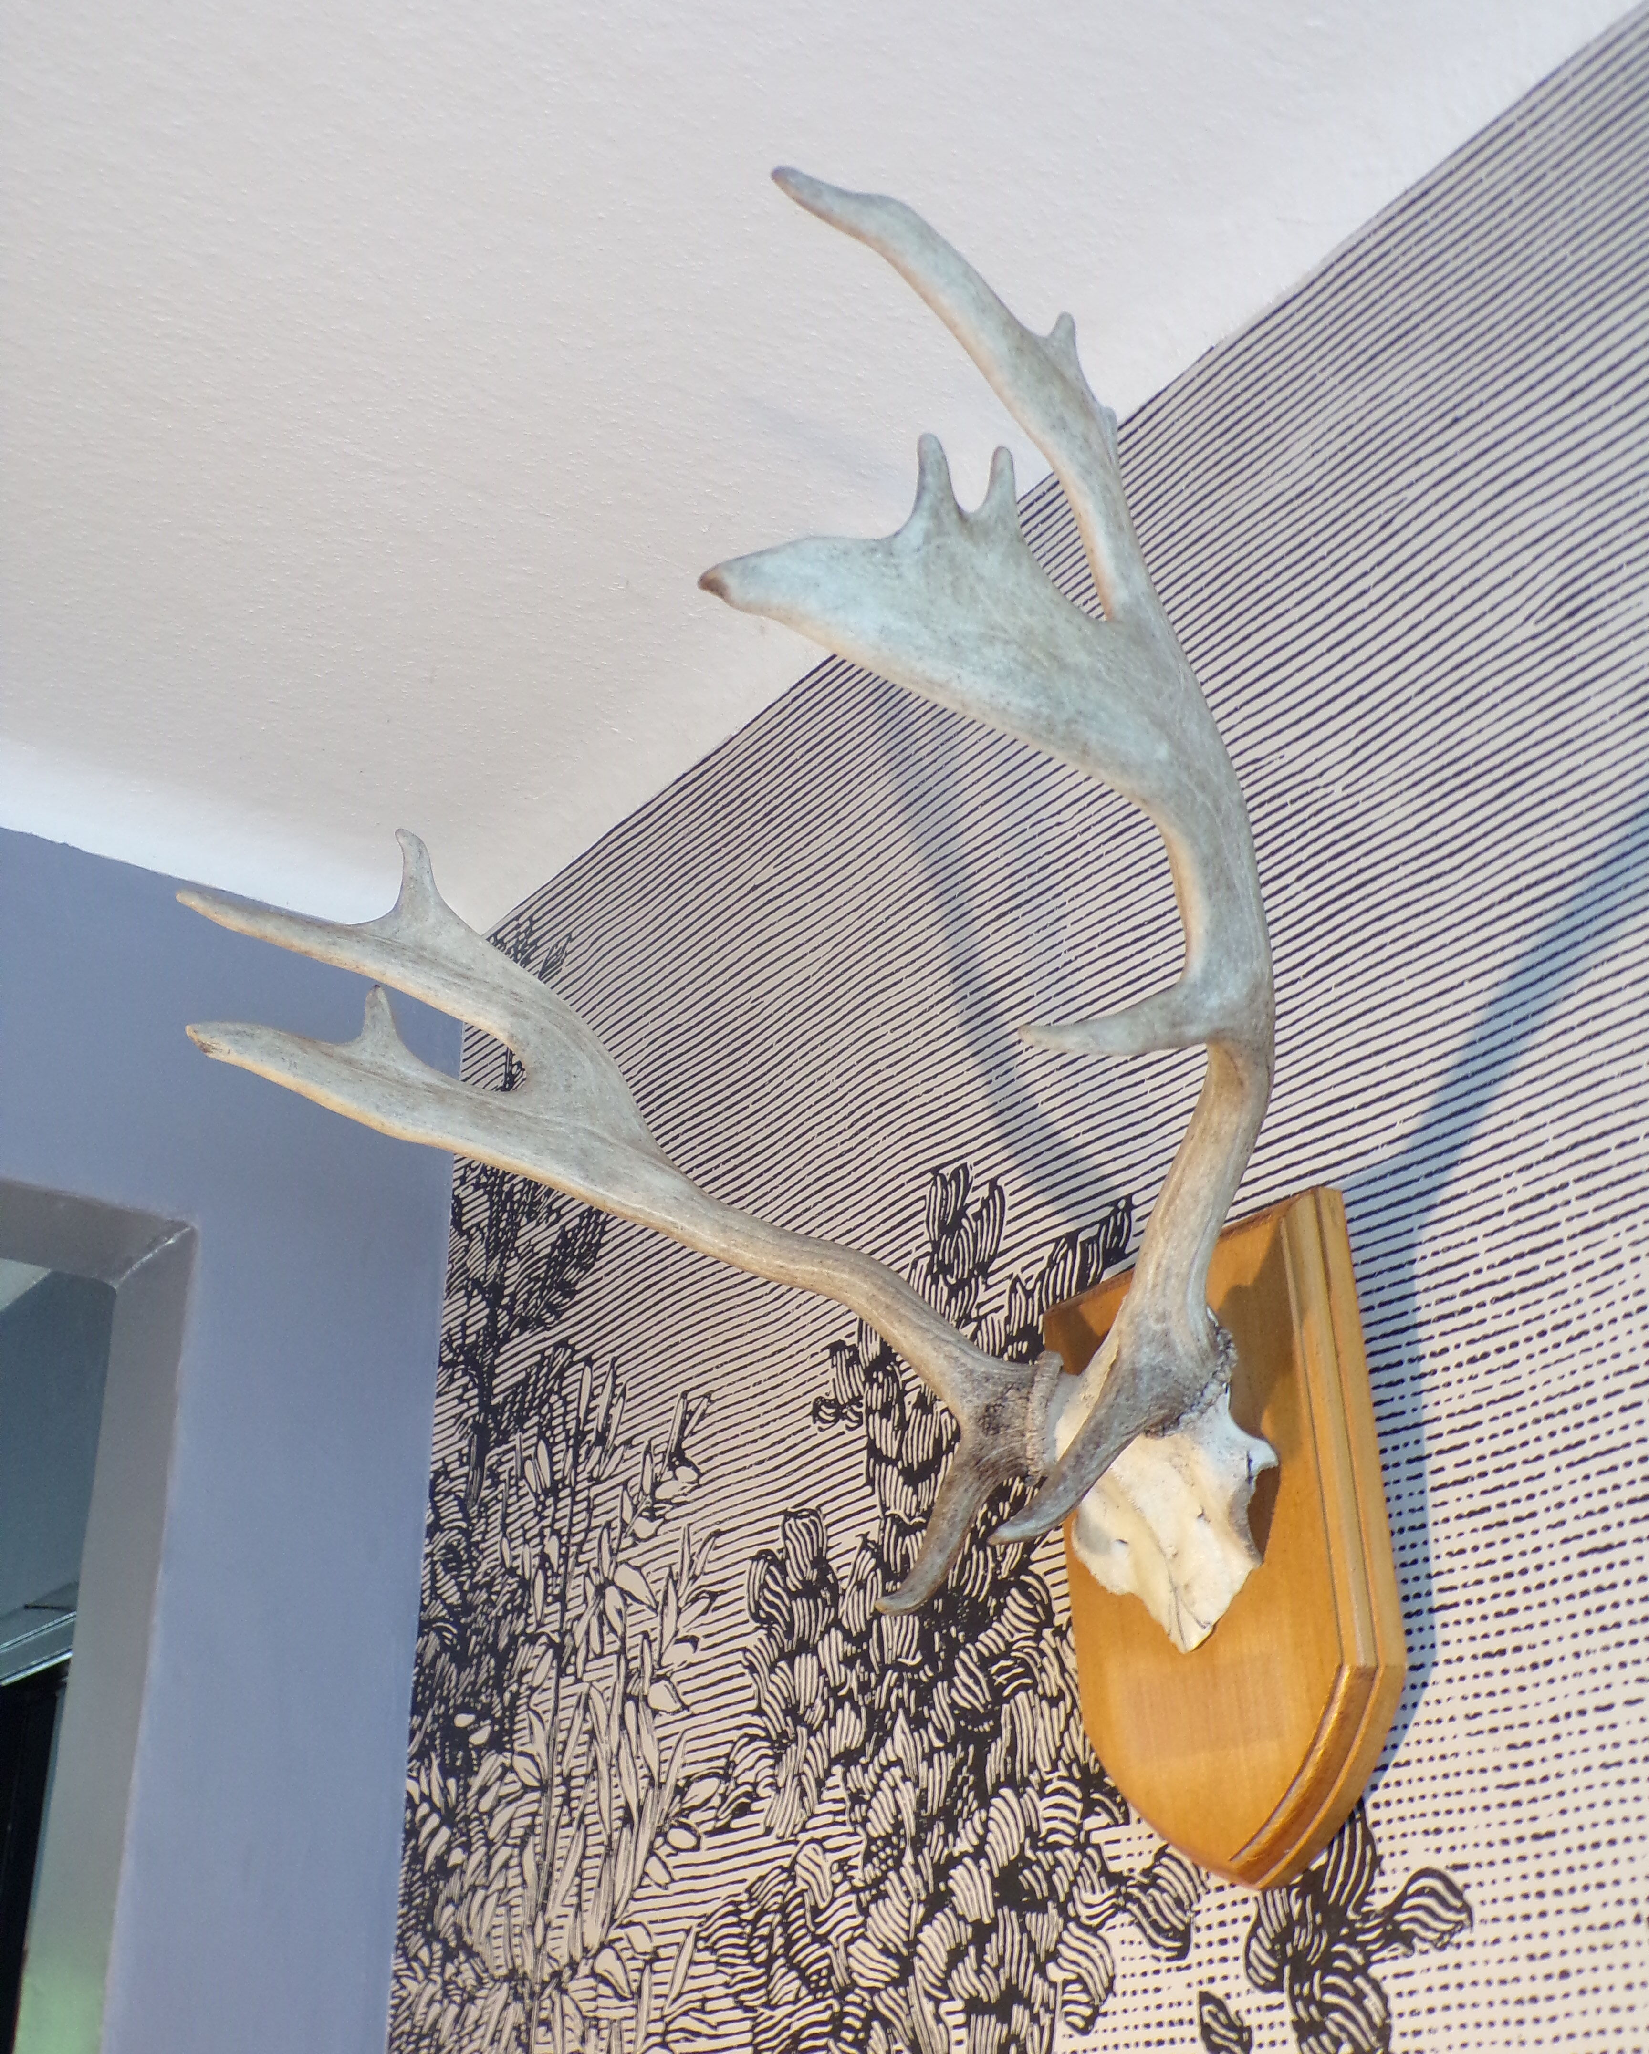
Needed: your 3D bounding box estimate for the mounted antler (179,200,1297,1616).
[{"bbox_3d":[-0.007,0.026,0.993,0.388,0.436,0.572,16,-32,-31],"label":"mounted antler"}]

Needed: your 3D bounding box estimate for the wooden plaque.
[{"bbox_3d":[0.169,0.229,1.021,0.025,0.278,0.182,16,-32,-31],"label":"wooden plaque"}]

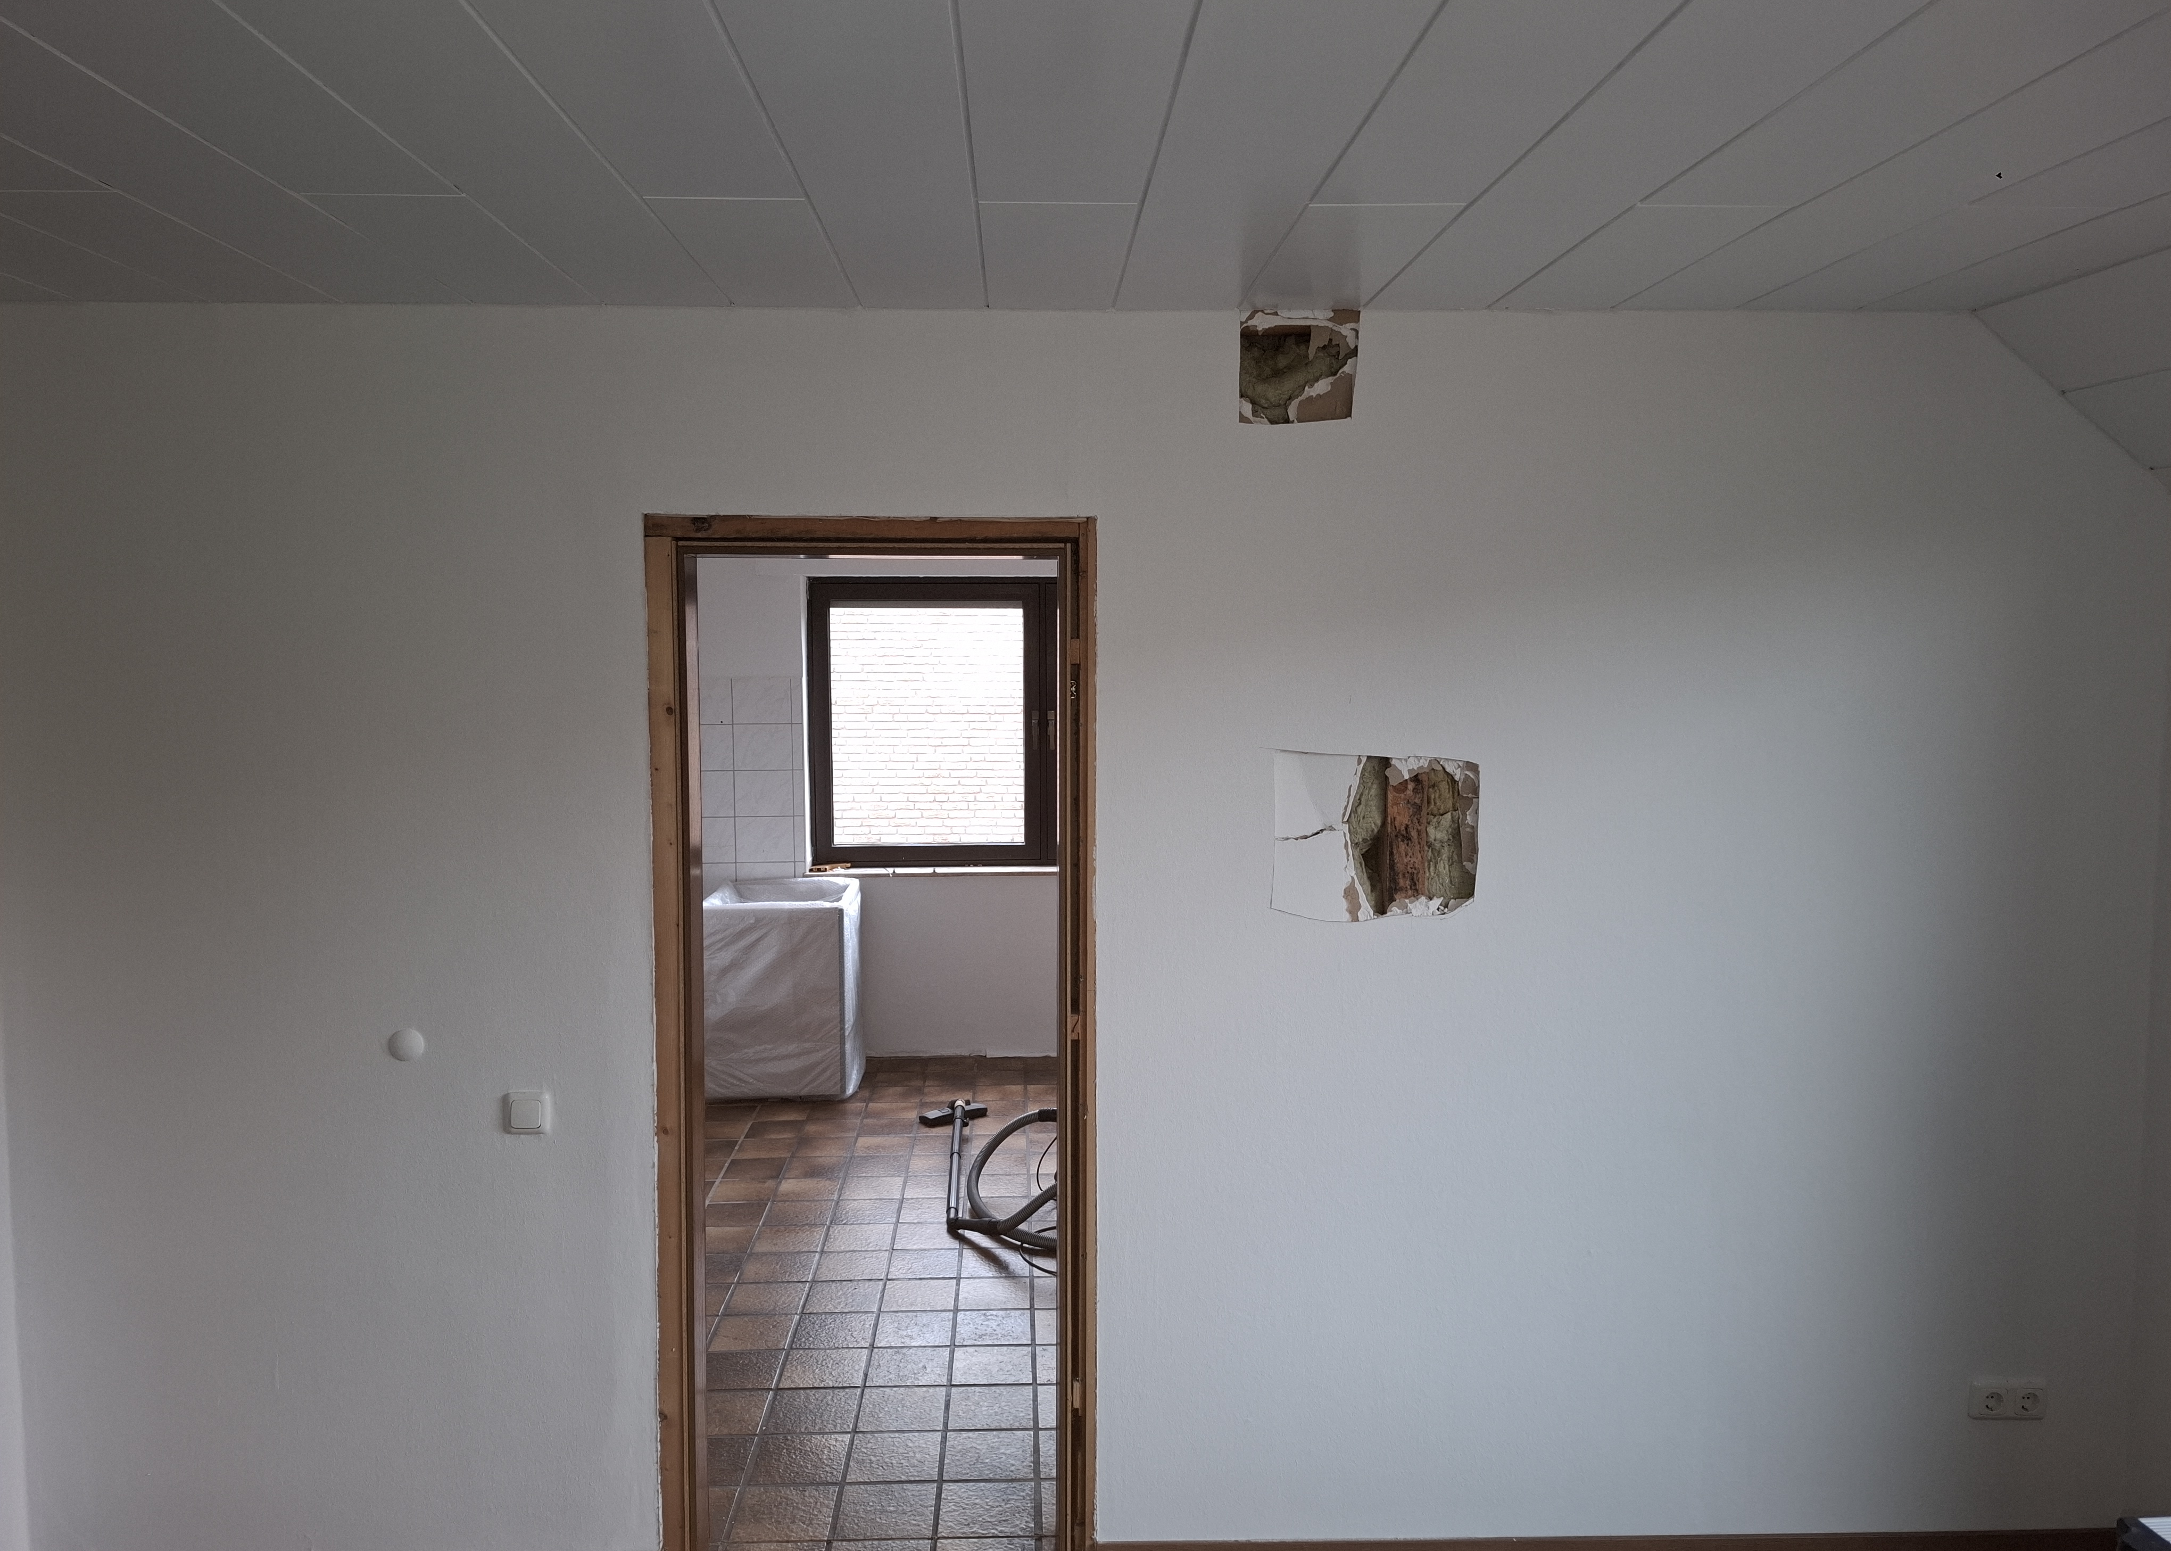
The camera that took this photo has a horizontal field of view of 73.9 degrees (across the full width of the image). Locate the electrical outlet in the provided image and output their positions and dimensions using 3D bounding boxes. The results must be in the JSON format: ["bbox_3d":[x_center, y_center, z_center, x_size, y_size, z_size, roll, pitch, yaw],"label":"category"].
[{"bbox_3d":[1.781,1.204,2.773,0.152,0.081,0.022,0,5,-2],"label":"electrical outlet"}]

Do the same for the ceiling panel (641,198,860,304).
[{"bbox_3d":[-0.494,-0.805,2.232,0.221,0.015,0.605,0,5,-2],"label":"ceiling panel"}]

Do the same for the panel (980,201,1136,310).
[{"bbox_3d":[-0.050,-0.806,2.250,0.219,0.015,0.601,0,5,-2],"label":"panel"}]

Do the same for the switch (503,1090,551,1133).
[{"bbox_3d":[-1.020,0.617,2.624,0.082,0.082,0.022,0,5,-2],"label":"switch"}]

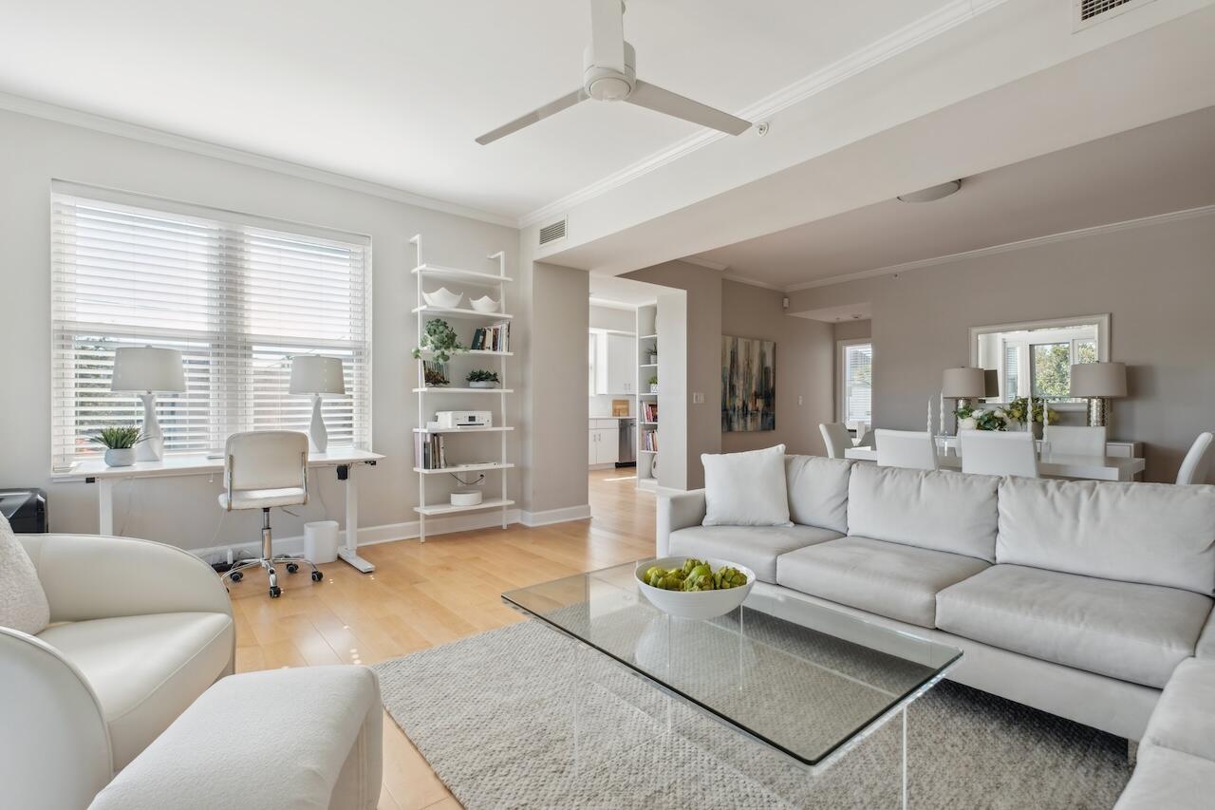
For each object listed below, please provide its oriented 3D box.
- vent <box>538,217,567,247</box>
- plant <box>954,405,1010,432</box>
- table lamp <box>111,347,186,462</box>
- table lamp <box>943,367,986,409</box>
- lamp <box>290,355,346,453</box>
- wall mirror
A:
[{"bbox_3d":[-0.490,-1.516,4.458,0.030,0.209,0.449,0,0,-42],"label":"vent"},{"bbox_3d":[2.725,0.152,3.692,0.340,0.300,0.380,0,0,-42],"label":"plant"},{"bbox_3d":[-2.864,-0.013,3.162,0.355,0.710,0.355,0,0,-38],"label":"table lamp"},{"bbox_3d":[3.830,-0.015,5.455,0.370,0.730,0.370,0,0,-39],"label":"table lamp"},{"bbox_3d":[-2.134,-0.013,3.731,0.355,0.710,0.355,0,0,-38],"label":"lamp"},{"bbox_3d":[4.558,-0.419,5.404,0.050,0.959,1.196,0,0,-42],"label":"wall mirror"}]

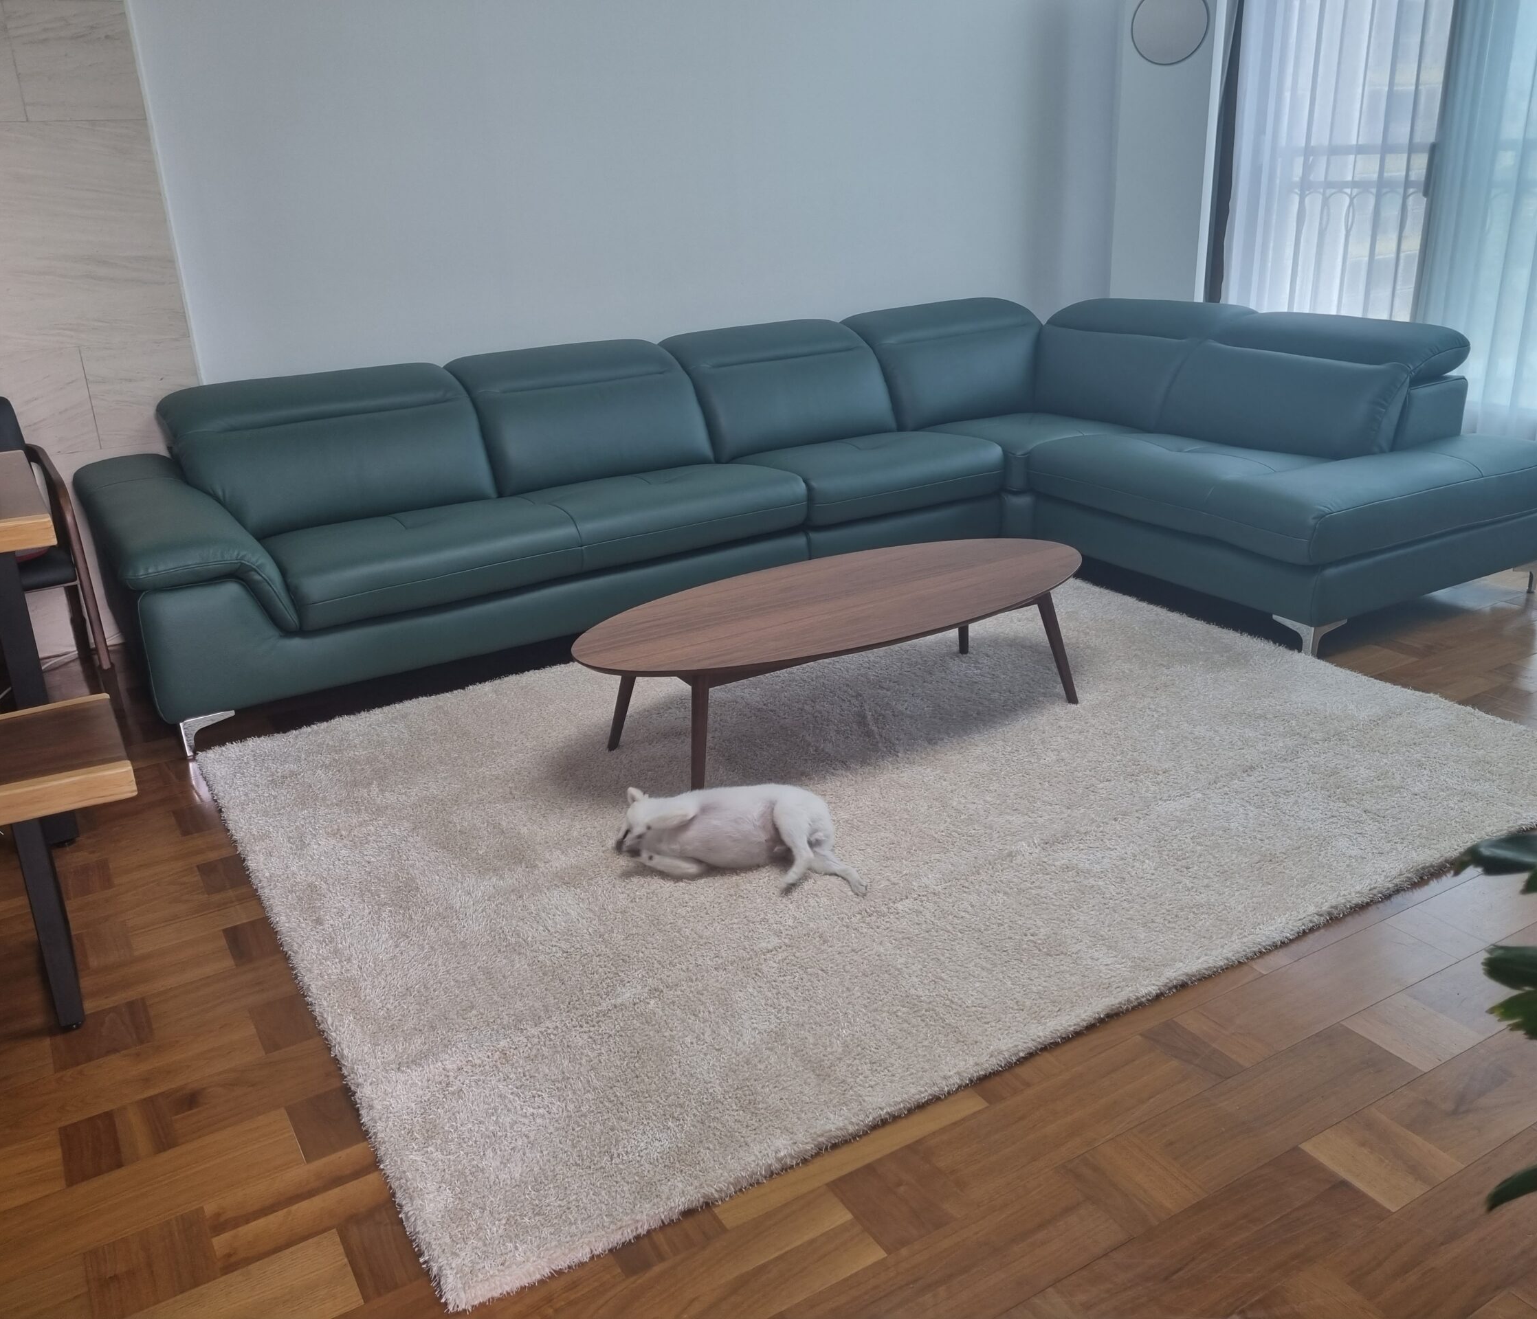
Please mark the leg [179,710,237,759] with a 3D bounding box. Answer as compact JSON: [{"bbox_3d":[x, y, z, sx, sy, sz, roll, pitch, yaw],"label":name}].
[{"bbox_3d":[-1.431,0.171,3.373,0.133,0.098,0.133,-14,24,-28],"label":"leg"}]

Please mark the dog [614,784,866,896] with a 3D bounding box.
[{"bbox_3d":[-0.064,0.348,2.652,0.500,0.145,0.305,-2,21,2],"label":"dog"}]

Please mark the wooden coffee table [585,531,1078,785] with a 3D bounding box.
[{"bbox_3d":[0.194,0.016,3.223,1.410,0.355,0.620,-14,24,-29],"label":"wooden coffee table"}]

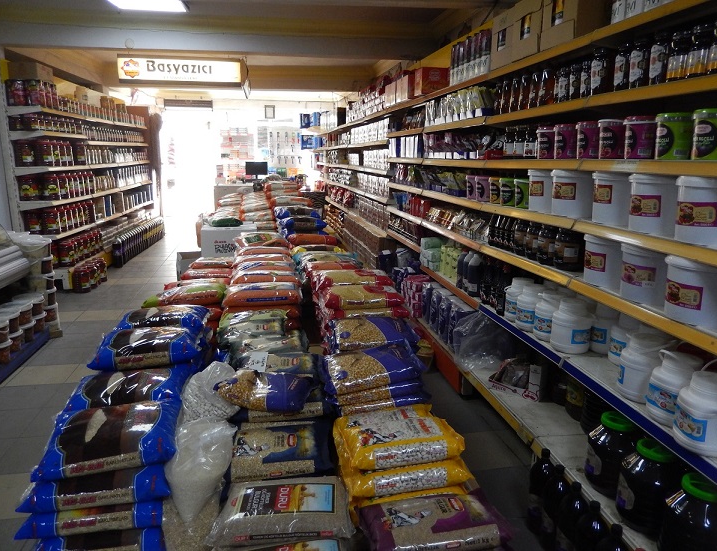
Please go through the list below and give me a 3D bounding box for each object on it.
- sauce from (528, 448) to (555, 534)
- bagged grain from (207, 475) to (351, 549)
[{"bbox_3d":[0.795,0.922,2.289,0.115,0.366,0.115,-8,15,-31],"label":"sauce"},{"bbox_3d":[-0.248,0.735,1.673,0.420,0.085,0.270,-2,13,-9],"label":"bagged grain"}]

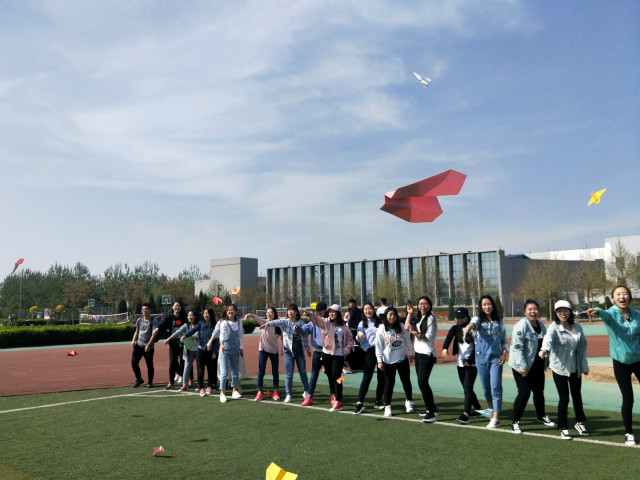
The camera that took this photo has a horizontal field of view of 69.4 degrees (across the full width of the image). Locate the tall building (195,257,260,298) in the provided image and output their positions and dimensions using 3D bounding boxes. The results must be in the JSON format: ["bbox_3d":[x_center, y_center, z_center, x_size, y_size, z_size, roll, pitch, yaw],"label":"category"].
[{"bbox_3d":[-27.610,14.980,138.190,18.570,17.270,9.010,-7,-11,32],"label":"tall building"}]

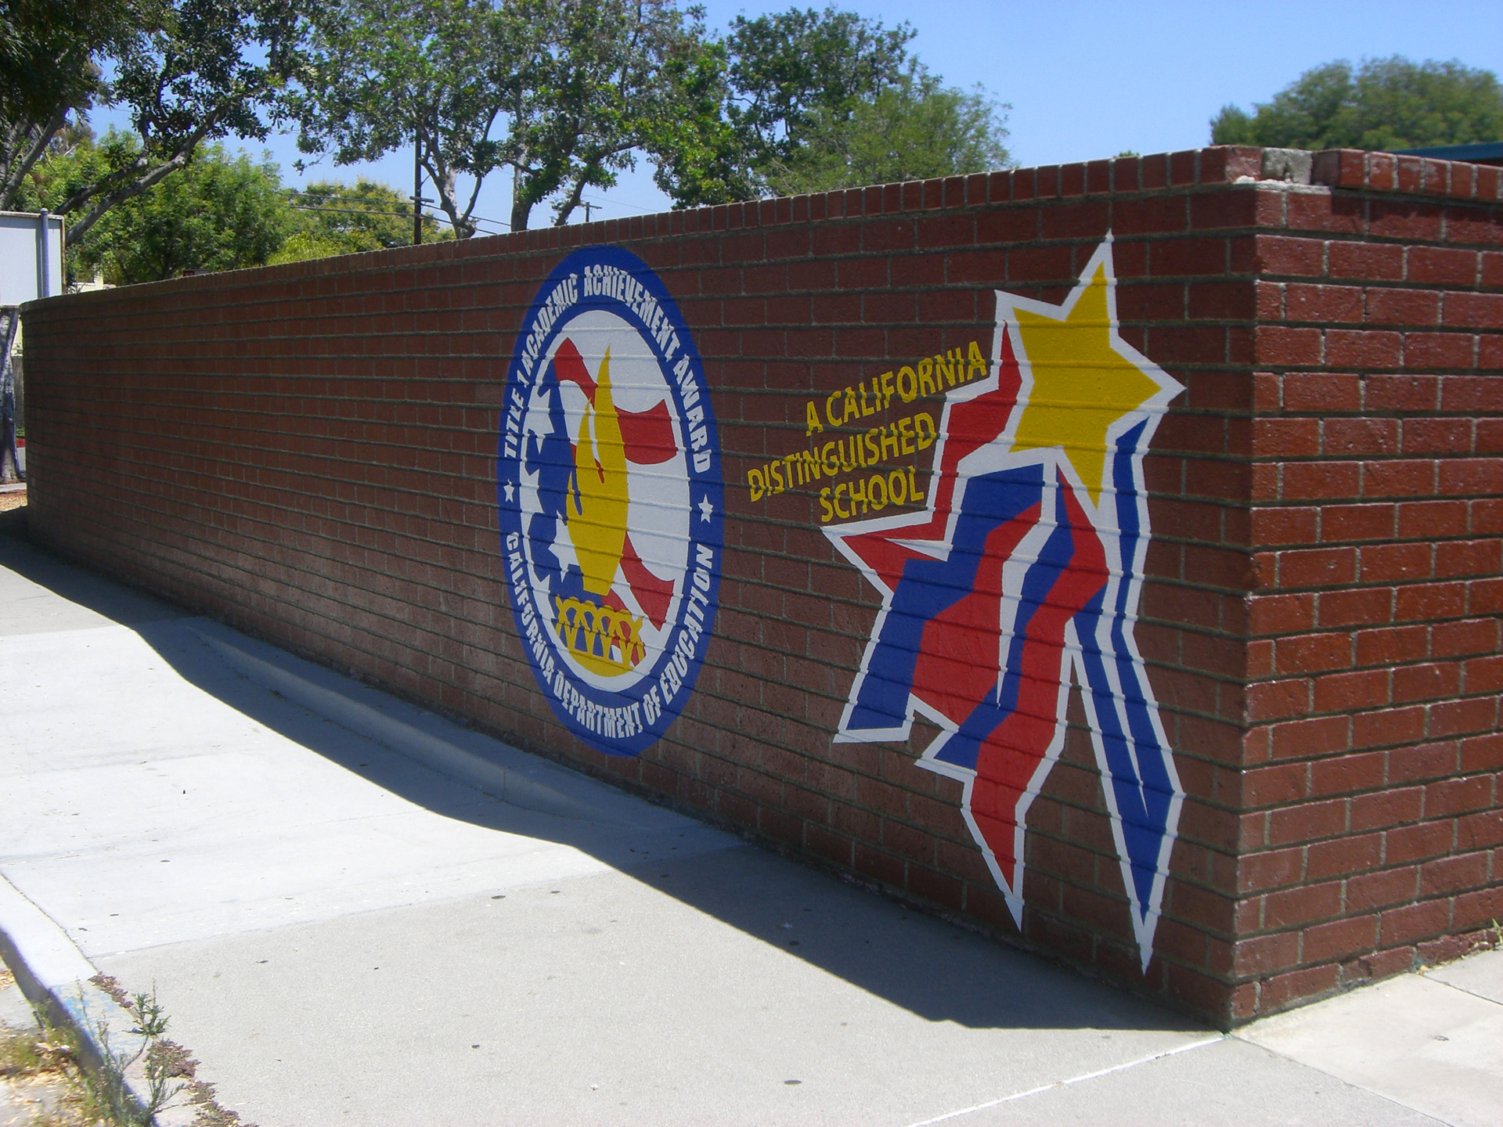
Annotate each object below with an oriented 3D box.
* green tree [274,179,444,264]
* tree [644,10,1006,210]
[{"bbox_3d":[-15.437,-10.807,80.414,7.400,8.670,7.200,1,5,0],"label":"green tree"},{"bbox_3d":[1.343,-5.979,36.372,6.200,7.780,5.400,1,5,0],"label":"tree"}]

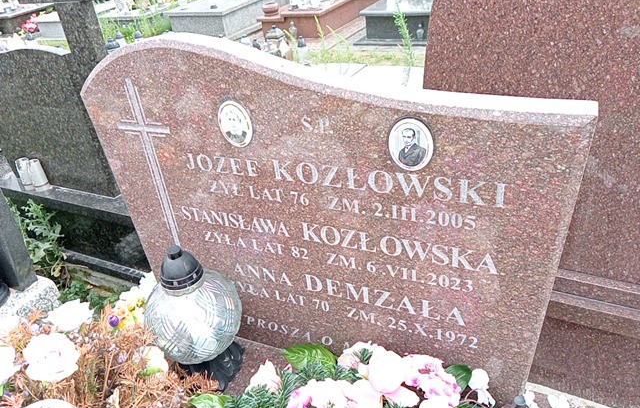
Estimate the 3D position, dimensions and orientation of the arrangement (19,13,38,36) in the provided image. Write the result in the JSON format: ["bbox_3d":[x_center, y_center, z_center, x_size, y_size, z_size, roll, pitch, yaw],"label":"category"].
[{"bbox_3d":[-4.164,-2.503,7.321,0.250,0.320,0.240,10,35,27],"label":"arrangement"}]

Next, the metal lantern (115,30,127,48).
[{"bbox_3d":[-2.377,-1.939,6.119,0.115,0.200,0.115,10,35,27],"label":"metal lantern"}]

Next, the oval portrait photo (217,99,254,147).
[{"bbox_3d":[-0.171,-0.158,1.036,0.080,0.100,0.008,8,34,24],"label":"oval portrait photo"}]

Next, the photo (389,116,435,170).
[{"bbox_3d":[0.157,-0.101,0.896,0.080,0.100,0.008,8,34,24],"label":"photo"}]

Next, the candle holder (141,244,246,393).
[{"bbox_3d":[-0.294,0.257,1.217,0.221,0.382,0.221,8,34,24],"label":"candle holder"}]

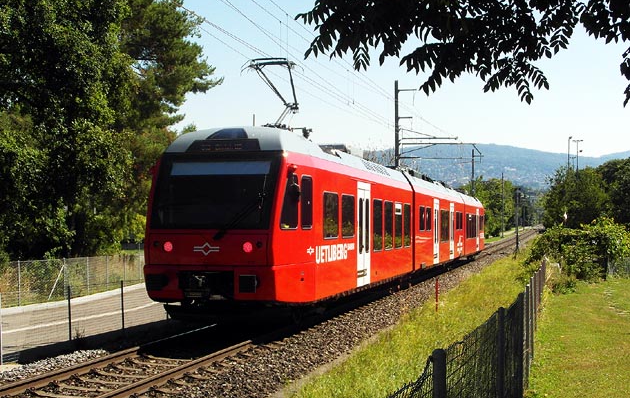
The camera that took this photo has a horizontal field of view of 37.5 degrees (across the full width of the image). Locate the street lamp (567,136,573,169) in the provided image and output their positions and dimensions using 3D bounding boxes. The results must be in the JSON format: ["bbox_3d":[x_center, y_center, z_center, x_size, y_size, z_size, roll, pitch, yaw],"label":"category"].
[{"bbox_3d":[38.490,-1.590,140.000,0.800,15.800,0.500,0,1,15],"label":"street lamp"}]

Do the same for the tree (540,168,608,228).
[{"bbox_3d":[31.020,0.420,110.000,8.100,8.900,7.800,0,1,0],"label":"tree"}]

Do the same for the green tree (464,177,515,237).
[{"bbox_3d":[30.110,1.470,160.000,8.600,10.400,8.400,0,1,0],"label":"green tree"}]

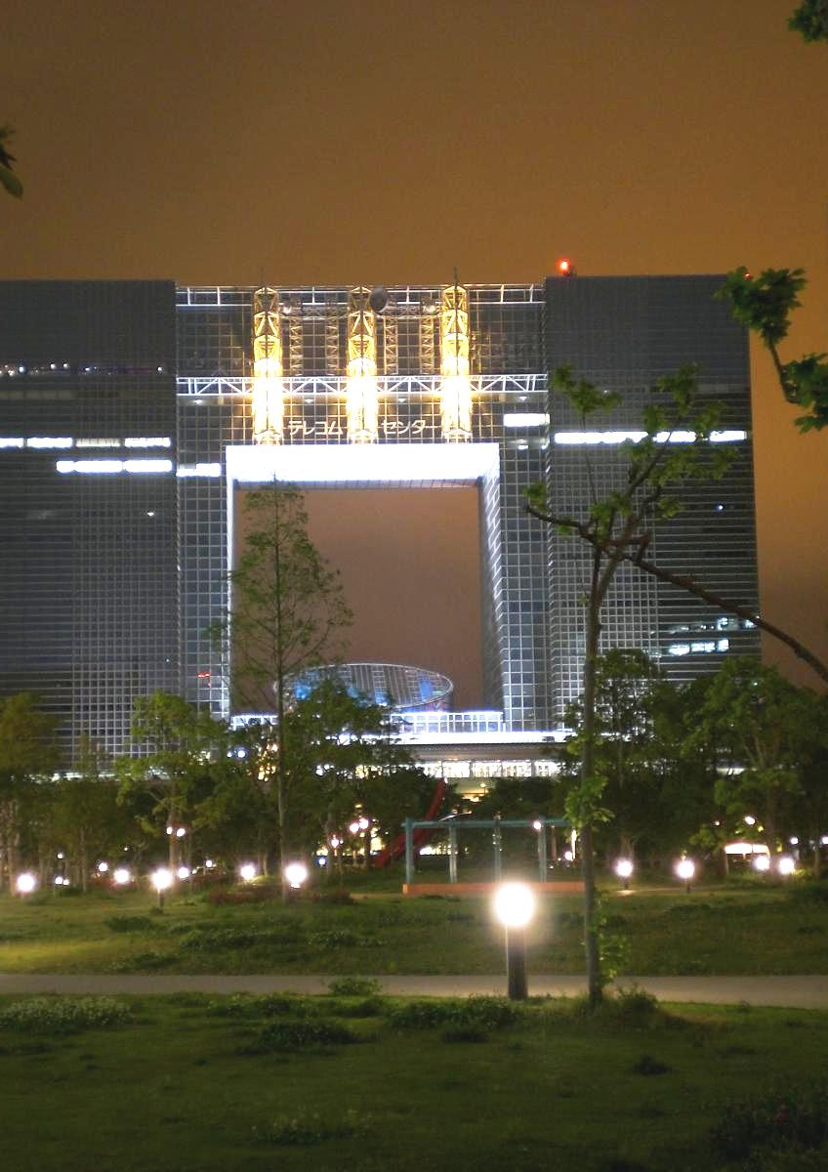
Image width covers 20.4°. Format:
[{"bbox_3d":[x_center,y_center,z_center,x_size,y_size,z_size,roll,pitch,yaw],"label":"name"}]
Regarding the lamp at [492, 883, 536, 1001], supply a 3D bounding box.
[{"bbox_3d":[1.034,3.712,23.764,0.300,1.130,0.300,-1,-7,-2],"label":"lamp"}]

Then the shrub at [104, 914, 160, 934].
[{"bbox_3d":[-5.757,6.933,47.290,1.150,0.380,0.900,-1,-7,-2],"label":"shrub"}]

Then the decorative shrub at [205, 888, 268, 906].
[{"bbox_3d":[-5.418,9.503,70.416,1.950,0.500,1.300,-1,-7,-2],"label":"decorative shrub"}]

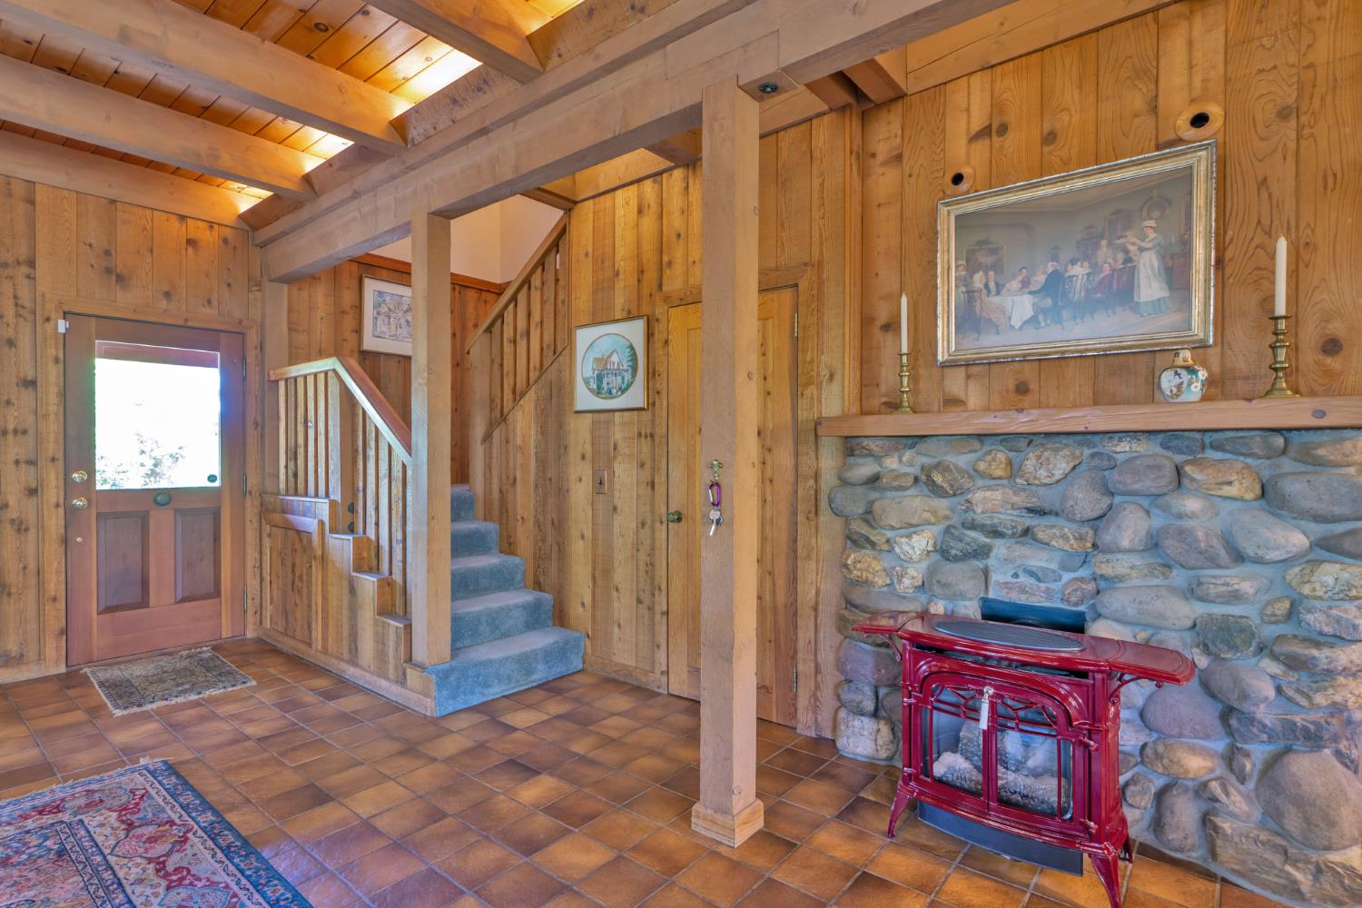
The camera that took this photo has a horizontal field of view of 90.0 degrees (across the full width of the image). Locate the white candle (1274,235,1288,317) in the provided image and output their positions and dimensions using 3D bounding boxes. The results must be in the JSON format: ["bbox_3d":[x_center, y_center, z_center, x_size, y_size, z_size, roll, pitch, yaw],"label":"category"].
[{"bbox_3d":[1.766,-0.521,2.001,0.023,0.247,0.024,0,0,39],"label":"white candle"}]

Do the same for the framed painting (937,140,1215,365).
[{"bbox_3d":[1.361,-0.667,2.437,0.860,0.646,0.050,0,0,39],"label":"framed painting"}]

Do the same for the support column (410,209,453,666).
[{"bbox_3d":[-1.265,-0.063,3.454,0.143,2.234,0.137,0,0,39],"label":"support column"}]

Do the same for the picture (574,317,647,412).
[{"bbox_3d":[-0.389,-0.483,3.779,0.568,0.495,0.025,0,0,39],"label":"picture"}]

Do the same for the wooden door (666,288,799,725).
[{"bbox_3d":[0.242,0.245,3.317,0.751,2.008,0.043,0,0,39],"label":"wooden door"}]

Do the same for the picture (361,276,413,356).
[{"bbox_3d":[-2.229,-1.079,5.456,0.025,0.582,0.660,0,0,39],"label":"picture"}]

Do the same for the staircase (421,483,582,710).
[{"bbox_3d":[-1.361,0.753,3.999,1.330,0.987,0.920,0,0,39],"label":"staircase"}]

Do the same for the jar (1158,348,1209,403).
[{"bbox_3d":[1.583,-0.249,2.153,0.124,0.176,0.124,0,0,39],"label":"jar"}]

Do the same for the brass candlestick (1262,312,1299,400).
[{"bbox_3d":[1.766,-0.285,2.003,0.084,0.251,0.084,0,0,39],"label":"brass candlestick"}]

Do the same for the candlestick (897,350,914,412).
[{"bbox_3d":[0.891,-0.281,2.721,0.081,0.250,0.080,0,0,39],"label":"candlestick"}]

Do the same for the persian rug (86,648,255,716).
[{"bbox_3d":[-2.870,1.243,3.817,1.010,0.010,0.610,0,0,43],"label":"persian rug"}]

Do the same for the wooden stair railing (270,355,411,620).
[{"bbox_3d":[-2.038,0.137,4.068,1.830,1.405,0.135,0,0,39],"label":"wooden stair railing"}]

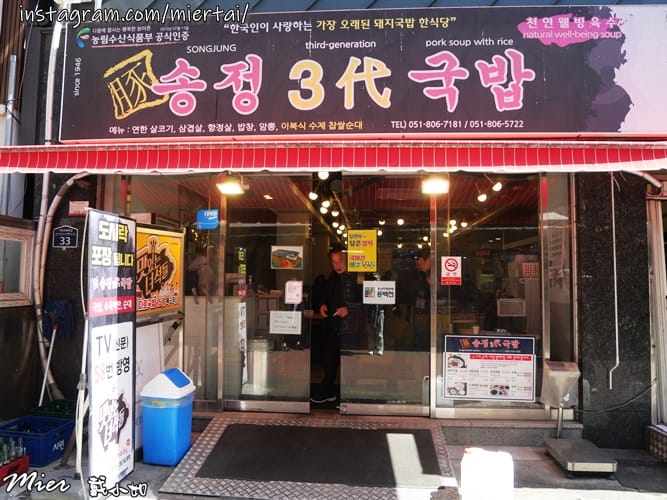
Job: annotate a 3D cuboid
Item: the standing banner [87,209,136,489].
[{"bbox_3d":[-1.508,0.657,3.148,0.050,1.820,0.500,-1,-4,9],"label":"standing banner"}]

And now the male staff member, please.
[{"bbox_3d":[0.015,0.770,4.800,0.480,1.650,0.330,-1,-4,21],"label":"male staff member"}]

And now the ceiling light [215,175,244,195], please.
[{"bbox_3d":[-0.920,-0.582,4.130,0.215,0.120,0.170,0,-3,5],"label":"ceiling light"}]

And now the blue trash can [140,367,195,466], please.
[{"bbox_3d":[-1.325,1.311,3.660,0.360,0.700,0.270,0,-4,13],"label":"blue trash can"}]

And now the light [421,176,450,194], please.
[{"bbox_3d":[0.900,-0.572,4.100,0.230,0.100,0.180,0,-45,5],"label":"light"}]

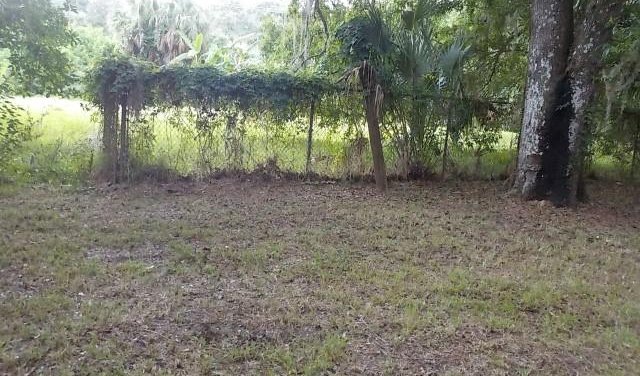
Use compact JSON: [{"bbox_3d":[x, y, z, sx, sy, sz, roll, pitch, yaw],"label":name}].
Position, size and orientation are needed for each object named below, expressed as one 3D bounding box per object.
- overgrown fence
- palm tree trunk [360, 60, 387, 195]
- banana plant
[{"bbox_3d":[0.080,-1.240,11.250,8.800,2.080,0.750,0,10,-18],"label":"overgrown fence"},{"bbox_3d":[0.950,-1.150,10.250,0.350,2.380,0.340,-7,9,0],"label":"palm tree trunk"},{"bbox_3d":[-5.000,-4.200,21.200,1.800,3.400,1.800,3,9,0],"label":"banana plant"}]

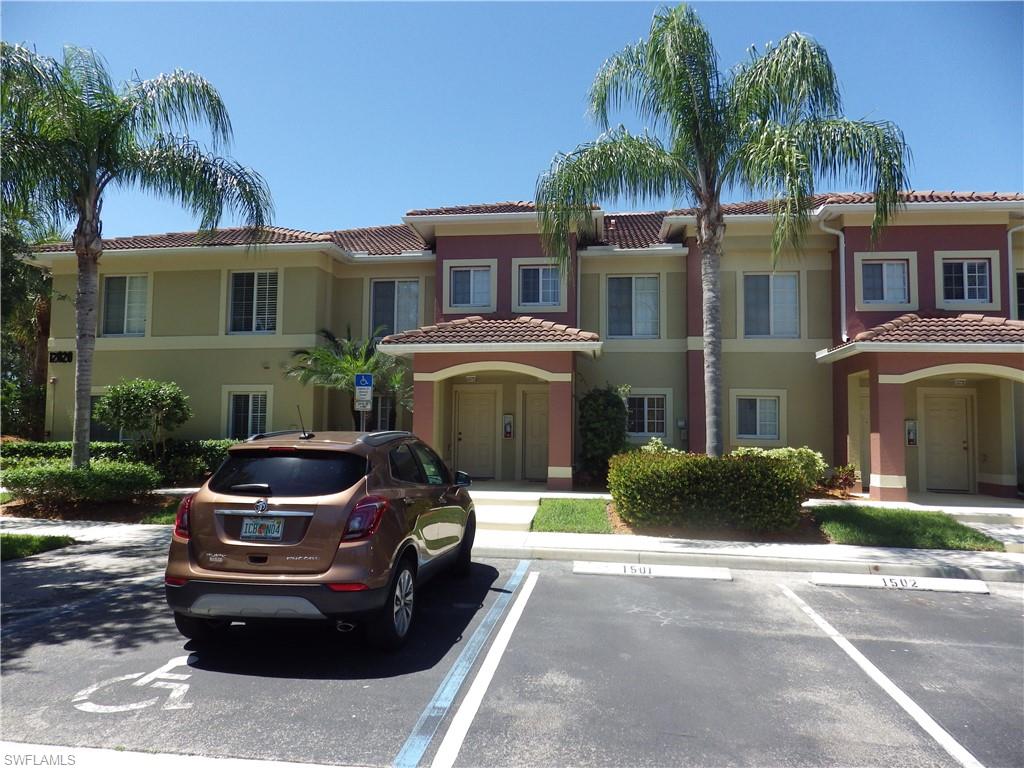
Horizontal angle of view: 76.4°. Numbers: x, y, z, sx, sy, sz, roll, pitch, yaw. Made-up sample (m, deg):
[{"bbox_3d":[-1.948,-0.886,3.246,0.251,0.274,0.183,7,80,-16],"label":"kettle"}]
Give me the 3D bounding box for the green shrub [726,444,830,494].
[{"bbox_3d":[5.426,1.737,13.300,1.850,1.000,1.400,0,-3,9],"label":"green shrub"}]

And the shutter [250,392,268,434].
[{"bbox_3d":[-6.006,0.718,15.460,0.447,1.054,0.080,0,-3,9],"label":"shutter"}]

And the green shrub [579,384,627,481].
[{"bbox_3d":[2.065,1.174,14.713,1.120,2.200,1.100,0,-3,8],"label":"green shrub"}]

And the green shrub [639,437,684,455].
[{"bbox_3d":[3.104,1.654,13.380,0.948,1.125,0.900,0,-3,8],"label":"green shrub"}]

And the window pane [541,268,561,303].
[{"bbox_3d":[0.891,-2.287,15.071,0.460,0.900,0.060,0,-3,8],"label":"window pane"}]

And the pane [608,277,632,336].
[{"bbox_3d":[2.577,-1.831,15.391,0.606,1.477,0.080,0,-3,9],"label":"pane"}]

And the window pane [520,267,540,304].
[{"bbox_3d":[0.424,-2.221,14.712,0.489,0.902,0.070,0,-3,8],"label":"window pane"}]

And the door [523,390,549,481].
[{"bbox_3d":[0.739,1.290,15.732,0.930,2.070,0.080,0,-3,8],"label":"door"}]

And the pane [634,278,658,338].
[{"bbox_3d":[3.136,-1.801,15.175,0.595,1.470,0.080,0,-3,8],"label":"pane"}]

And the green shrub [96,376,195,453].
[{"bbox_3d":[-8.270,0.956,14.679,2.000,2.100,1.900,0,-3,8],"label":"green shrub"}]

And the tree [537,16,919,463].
[{"bbox_3d":[3.369,-2.229,10.977,5.800,8.800,5.500,0,-3,8],"label":"tree"}]

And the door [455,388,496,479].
[{"bbox_3d":[-0.852,1.204,15.515,0.982,2.139,0.080,0,-3,8],"label":"door"}]

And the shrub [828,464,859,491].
[{"bbox_3d":[6.645,1.914,13.045,0.540,0.580,0.500,0,-3,9],"label":"shrub"}]

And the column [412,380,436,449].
[{"bbox_3d":[-1.762,1.041,13.501,0.409,2.204,0.450,0,-3,8],"label":"column"}]

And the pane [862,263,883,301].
[{"bbox_3d":[7.614,-2.140,13.713,0.460,0.904,0.080,0,-3,9],"label":"pane"}]

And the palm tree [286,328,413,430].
[{"bbox_3d":[-3.605,0.486,14.418,2.818,3.500,2.400,0,-3,8],"label":"palm tree"}]

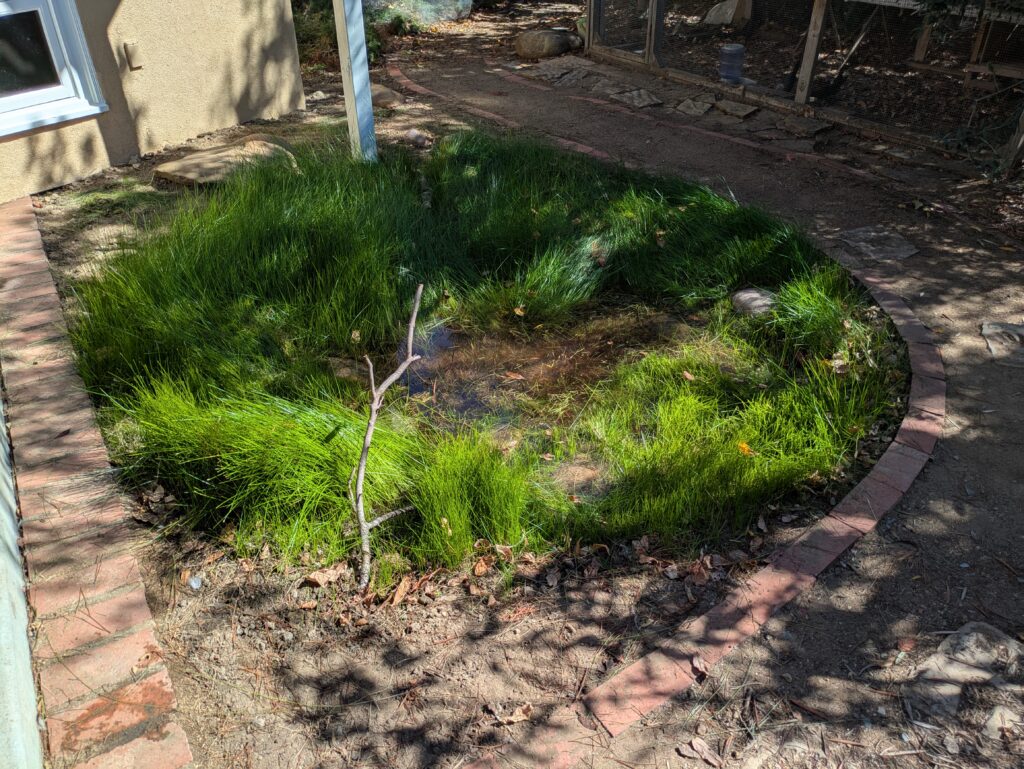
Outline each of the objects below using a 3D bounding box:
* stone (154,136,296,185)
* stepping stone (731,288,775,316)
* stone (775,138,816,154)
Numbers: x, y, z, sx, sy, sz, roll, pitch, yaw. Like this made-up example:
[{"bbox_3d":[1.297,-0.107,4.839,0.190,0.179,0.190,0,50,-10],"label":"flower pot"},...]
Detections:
[{"bbox_3d":[-1.471,-1.134,3.966,0.630,0.120,0.620,21,38,29],"label":"stone"},{"bbox_3d":[0.899,-0.313,2.745,0.165,0.075,0.120,9,34,14],"label":"stepping stone"},{"bbox_3d":[1.750,-1.457,4.535,0.250,0.040,0.240,9,34,13],"label":"stone"}]

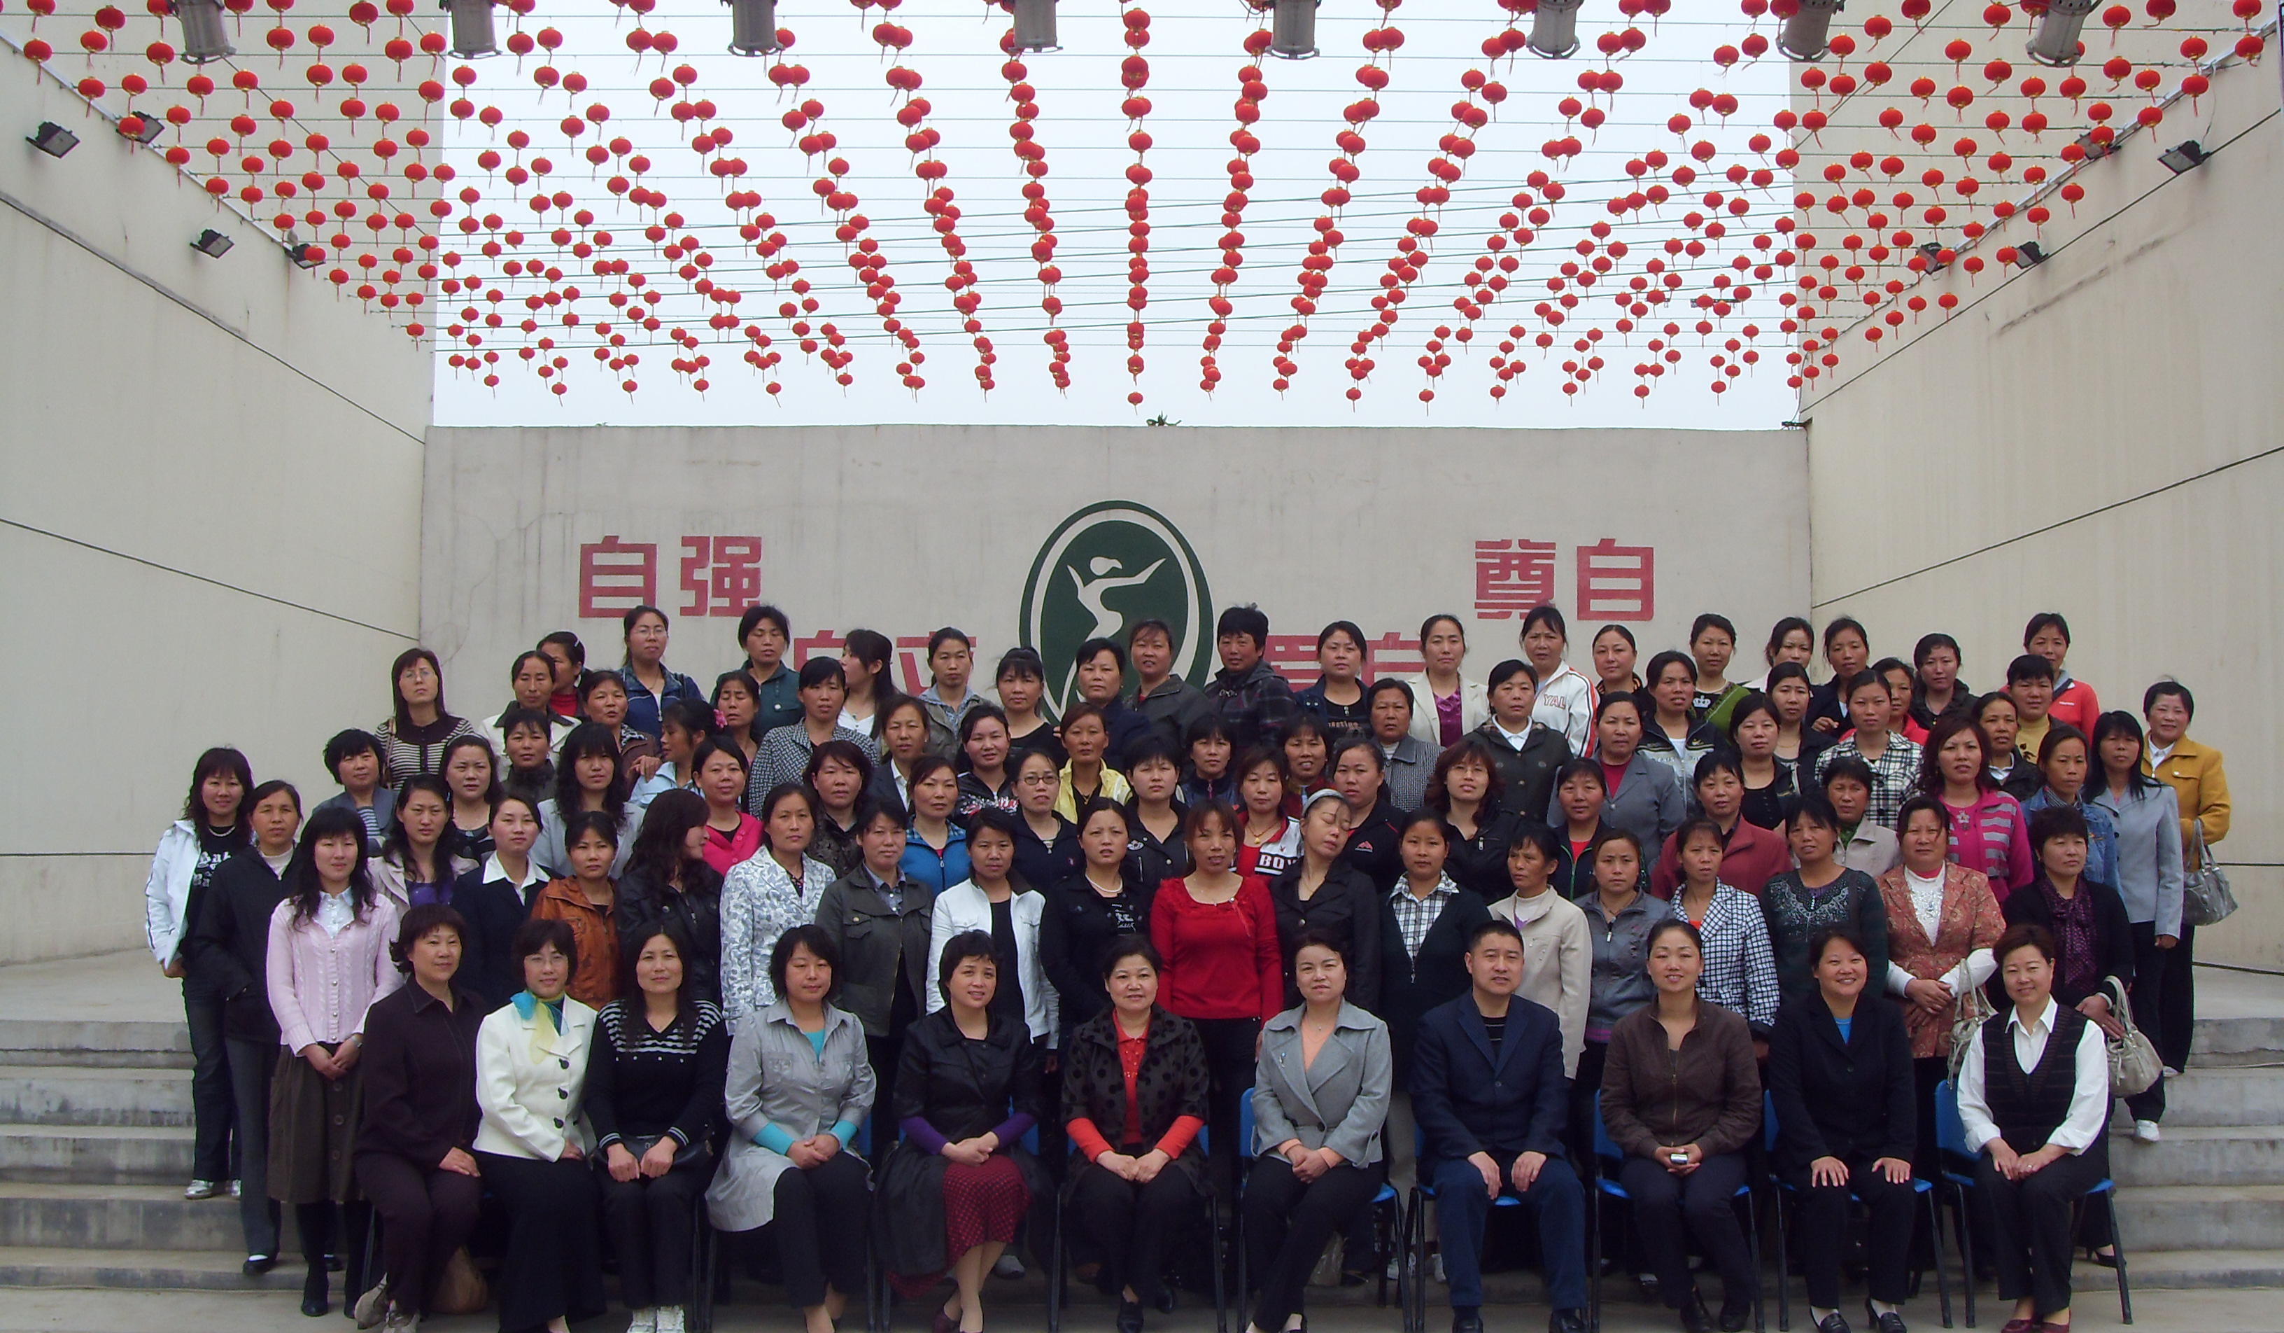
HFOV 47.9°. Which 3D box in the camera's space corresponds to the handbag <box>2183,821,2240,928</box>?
[{"bbox_3d":[3.998,0.788,9.720,0.280,0.396,0.150,0,-4,5],"label":"handbag"}]

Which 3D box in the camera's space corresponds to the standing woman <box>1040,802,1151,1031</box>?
[{"bbox_3d":[-0.159,1.256,8.965,0.430,1.575,0.290,1,-4,-10],"label":"standing woman"}]

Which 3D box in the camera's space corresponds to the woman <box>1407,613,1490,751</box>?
[{"bbox_3d":[1.259,0.617,10.583,0.440,1.640,0.280,0,-4,0],"label":"woman"}]

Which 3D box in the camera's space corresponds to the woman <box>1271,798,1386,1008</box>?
[{"bbox_3d":[0.604,1.218,8.655,0.460,1.589,0.300,0,-4,3],"label":"woman"}]

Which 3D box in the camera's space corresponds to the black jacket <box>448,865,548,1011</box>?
[{"bbox_3d":[-2.102,0.982,8.651,0.470,0.660,0.280,1,-4,-10],"label":"black jacket"}]

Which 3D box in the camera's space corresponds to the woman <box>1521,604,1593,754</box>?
[{"bbox_3d":[1.606,0.584,10.183,0.430,1.662,0.280,-1,-4,22],"label":"woman"}]

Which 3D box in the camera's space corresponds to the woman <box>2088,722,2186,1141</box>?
[{"bbox_3d":[3.641,0.957,9.437,0.420,1.568,0.300,-1,-4,16],"label":"woman"}]

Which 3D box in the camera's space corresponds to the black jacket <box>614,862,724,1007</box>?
[{"bbox_3d":[-1.616,0.971,8.777,0.440,0.620,0.300,2,-4,-30],"label":"black jacket"}]

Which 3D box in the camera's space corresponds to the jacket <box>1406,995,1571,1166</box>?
[{"bbox_3d":[1.108,1.314,8.176,0.520,0.560,0.400,0,-4,3],"label":"jacket"}]

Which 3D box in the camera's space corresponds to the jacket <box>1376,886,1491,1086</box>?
[{"bbox_3d":[0.994,1.086,8.769,0.460,0.680,0.280,-1,-4,8],"label":"jacket"}]

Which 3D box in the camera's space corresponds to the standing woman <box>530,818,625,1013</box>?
[{"bbox_3d":[-1.976,1.292,9.006,0.460,1.551,0.290,1,-4,-20],"label":"standing woman"}]

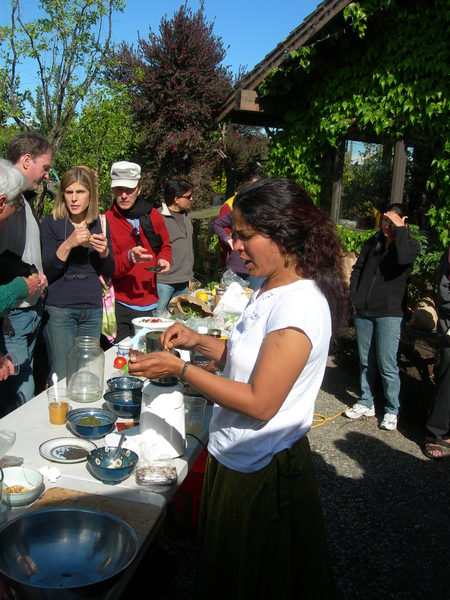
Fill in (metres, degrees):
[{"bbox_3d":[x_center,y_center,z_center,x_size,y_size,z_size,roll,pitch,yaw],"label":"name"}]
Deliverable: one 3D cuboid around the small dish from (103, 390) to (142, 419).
[{"bbox_3d":[-0.381,0.415,2.569,0.183,0.068,0.183,5,10,-1],"label":"small dish"}]

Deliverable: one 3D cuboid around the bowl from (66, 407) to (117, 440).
[{"bbox_3d":[-0.471,0.448,2.332,0.181,0.070,0.181,5,10,-1],"label":"bowl"}]

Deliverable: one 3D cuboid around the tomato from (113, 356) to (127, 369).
[{"bbox_3d":[-0.507,0.300,3.203,0.062,0.057,0.062,5,10,0],"label":"tomato"}]

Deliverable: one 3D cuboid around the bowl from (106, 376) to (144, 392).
[{"bbox_3d":[-0.413,0.381,2.738,0.155,0.073,0.155,5,10,-1],"label":"bowl"}]

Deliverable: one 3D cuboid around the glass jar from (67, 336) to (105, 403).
[{"bbox_3d":[-0.572,0.282,2.727,0.158,0.245,0.158,5,10,-1],"label":"glass jar"}]

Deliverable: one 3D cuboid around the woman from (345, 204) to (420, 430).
[{"bbox_3d":[1.165,0.127,4.813,0.470,1.600,0.370,11,12,33],"label":"woman"}]

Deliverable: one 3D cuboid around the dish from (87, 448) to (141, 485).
[{"bbox_3d":[-0.341,0.514,2.005,0.155,0.073,0.155,5,10,-1],"label":"dish"}]

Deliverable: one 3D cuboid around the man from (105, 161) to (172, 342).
[{"bbox_3d":[-0.559,0.027,4.104,0.480,1.760,0.400,3,10,-11],"label":"man"}]

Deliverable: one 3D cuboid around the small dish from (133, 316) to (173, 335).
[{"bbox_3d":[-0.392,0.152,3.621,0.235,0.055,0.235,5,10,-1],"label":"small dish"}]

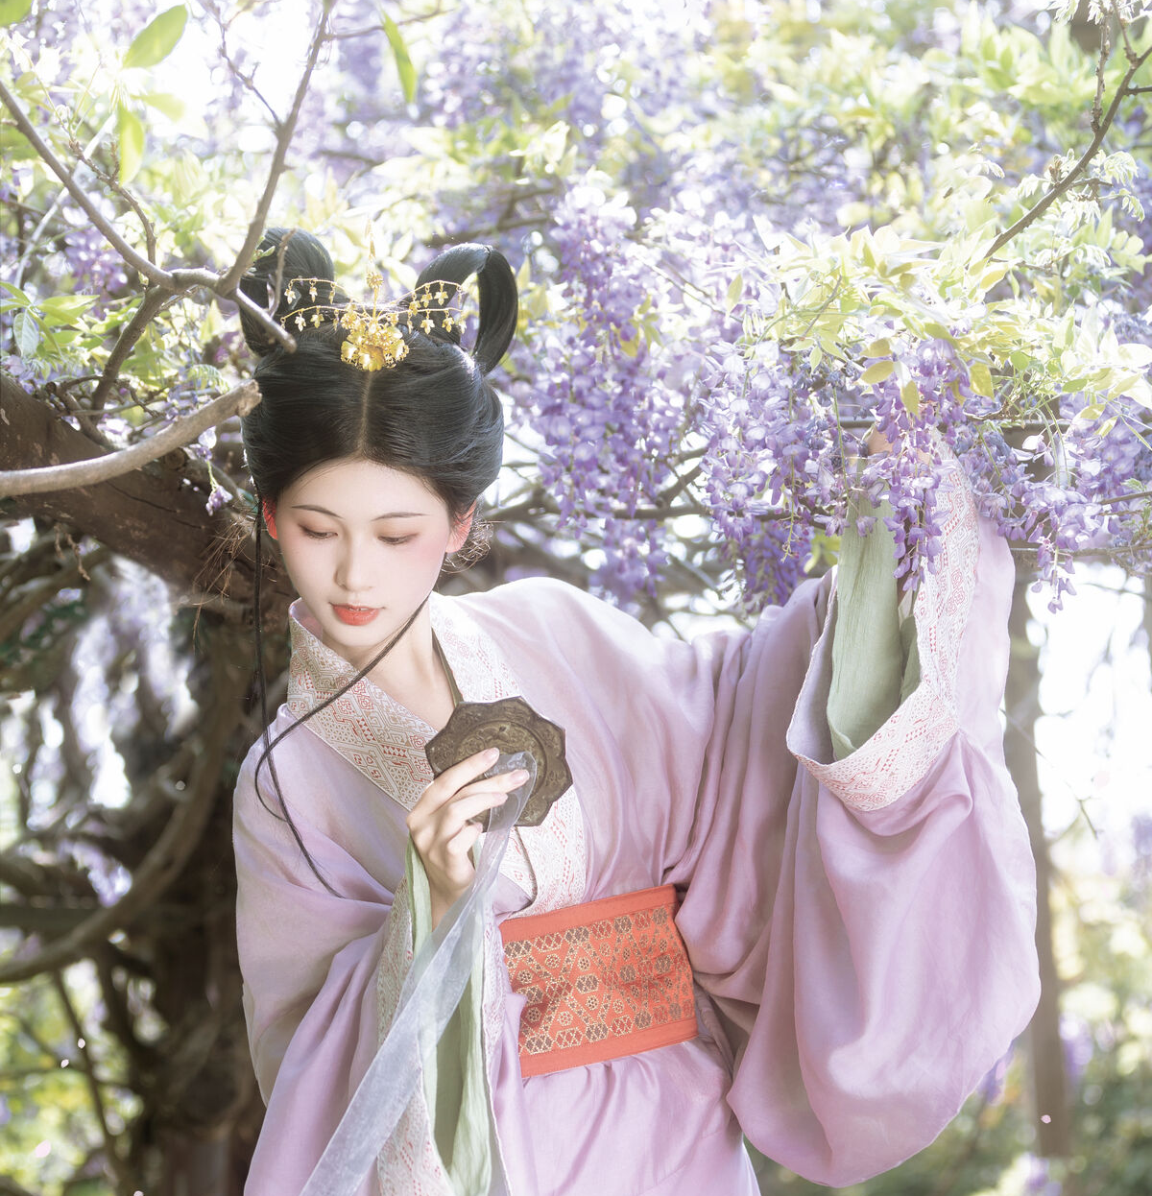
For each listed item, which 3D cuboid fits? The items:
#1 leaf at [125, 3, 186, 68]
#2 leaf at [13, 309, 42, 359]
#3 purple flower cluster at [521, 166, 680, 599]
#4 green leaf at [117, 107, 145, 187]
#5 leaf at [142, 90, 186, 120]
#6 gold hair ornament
[{"bbox_3d":[-0.314,-0.418,2.500,0.063,0.027,0.016,-45,-4,-4],"label":"leaf"},{"bbox_3d":[-0.465,-0.224,2.850,0.021,0.041,0.012,4,0,-5],"label":"leaf"},{"bbox_3d":[0.020,-0.172,2.800,0.138,0.354,0.150,0,-6,0],"label":"purple flower cluster"},{"bbox_3d":[-0.334,-0.339,2.520,0.021,0.060,0.018,0,-6,0],"label":"green leaf"},{"bbox_3d":[-0.309,-0.370,2.520,0.032,0.022,0.020,0,-6,0],"label":"leaf"},{"bbox_3d":[-0.161,-0.218,2.630,0.150,0.083,0.050,3,9,5],"label":"gold hair ornament"}]

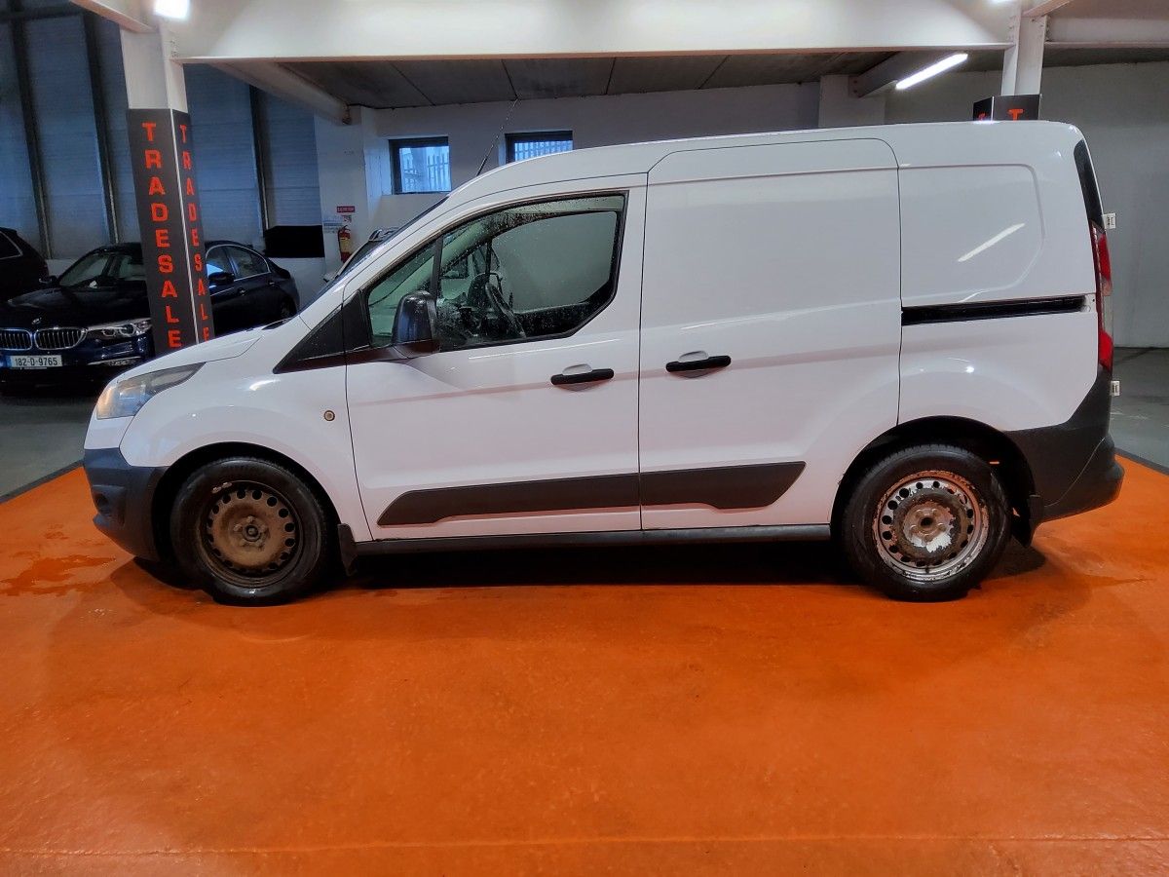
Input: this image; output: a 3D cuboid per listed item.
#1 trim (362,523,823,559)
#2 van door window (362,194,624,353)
[{"bbox_3d":[0.026,0.400,3.443,1.860,0.100,0.085,-2,12,1],"label":"trim"},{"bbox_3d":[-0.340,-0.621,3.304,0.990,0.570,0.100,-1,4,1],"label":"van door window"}]

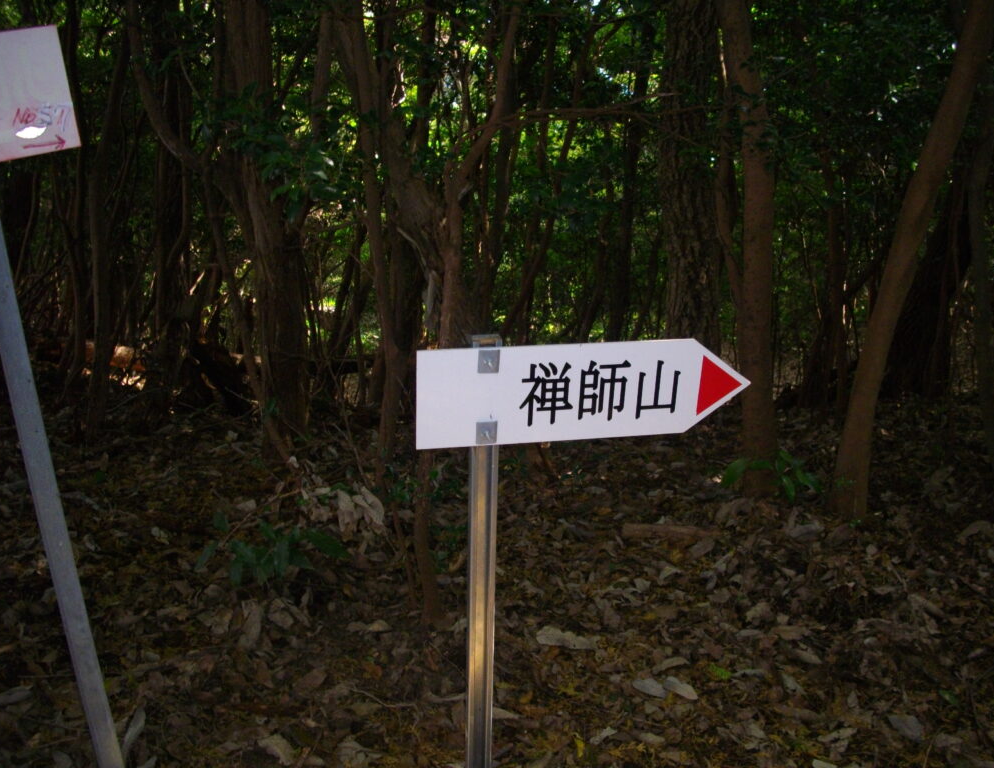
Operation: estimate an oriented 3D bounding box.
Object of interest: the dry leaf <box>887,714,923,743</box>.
[{"bbox_3d":[1.125,0.943,3.012,0.068,0.024,0.120,-2,9,-13],"label":"dry leaf"}]

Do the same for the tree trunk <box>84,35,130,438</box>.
[{"bbox_3d":[-2.516,-0.929,7.049,0.190,2.571,0.180,5,6,0],"label":"tree trunk"}]

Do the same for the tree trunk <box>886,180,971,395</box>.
[{"bbox_3d":[3.457,-0.772,8.773,0.450,1.784,0.420,6,6,0],"label":"tree trunk"}]

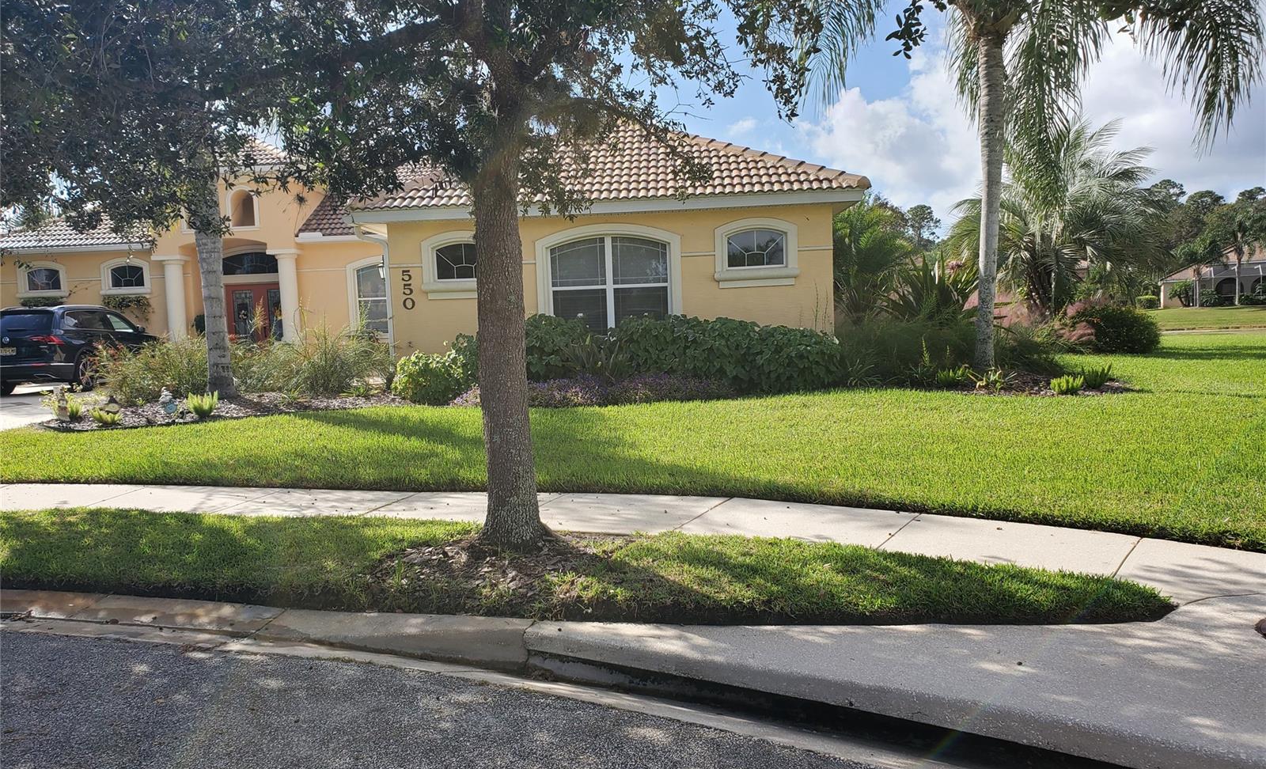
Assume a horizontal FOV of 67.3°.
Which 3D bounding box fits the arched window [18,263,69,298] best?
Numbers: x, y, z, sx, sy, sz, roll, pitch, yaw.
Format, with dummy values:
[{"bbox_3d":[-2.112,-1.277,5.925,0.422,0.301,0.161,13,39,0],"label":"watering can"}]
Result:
[{"bbox_3d":[-15.511,-2.743,25.000,1.250,0.920,0.180,-2,5,4],"label":"arched window"}]

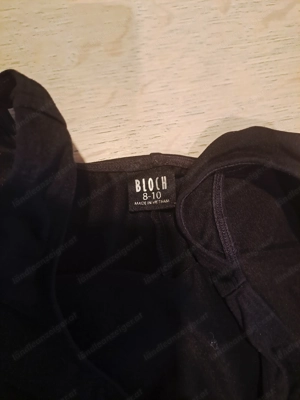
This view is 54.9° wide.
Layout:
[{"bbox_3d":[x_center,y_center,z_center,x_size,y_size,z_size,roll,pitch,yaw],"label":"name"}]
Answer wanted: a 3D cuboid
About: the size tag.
[{"bbox_3d":[0.002,-0.008,0.240,0.039,0.003,0.035,-4,77,-1],"label":"size tag"}]

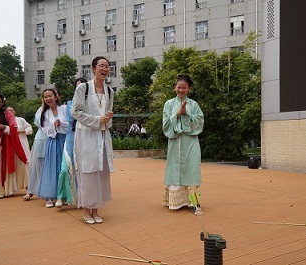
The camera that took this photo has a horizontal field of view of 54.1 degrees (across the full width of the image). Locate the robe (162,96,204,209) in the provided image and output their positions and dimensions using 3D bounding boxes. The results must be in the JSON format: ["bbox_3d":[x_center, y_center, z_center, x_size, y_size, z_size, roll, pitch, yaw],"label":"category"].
[{"bbox_3d":[0.345,0.234,3.500,0.500,1.310,0.400,0,-1,10],"label":"robe"}]

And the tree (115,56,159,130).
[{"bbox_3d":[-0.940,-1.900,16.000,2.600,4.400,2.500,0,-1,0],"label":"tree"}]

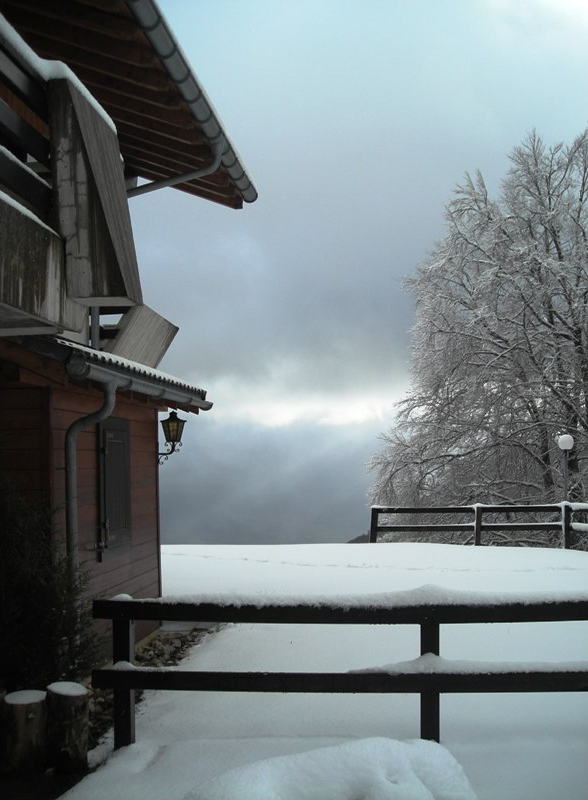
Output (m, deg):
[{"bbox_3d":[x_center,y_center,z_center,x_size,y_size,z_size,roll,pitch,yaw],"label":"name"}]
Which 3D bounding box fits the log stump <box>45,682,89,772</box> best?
[{"bbox_3d":[-1.470,2.117,5.686,0.265,0.490,0.265,-1,-3,0],"label":"log stump"}]

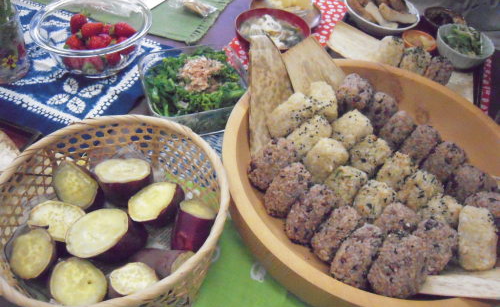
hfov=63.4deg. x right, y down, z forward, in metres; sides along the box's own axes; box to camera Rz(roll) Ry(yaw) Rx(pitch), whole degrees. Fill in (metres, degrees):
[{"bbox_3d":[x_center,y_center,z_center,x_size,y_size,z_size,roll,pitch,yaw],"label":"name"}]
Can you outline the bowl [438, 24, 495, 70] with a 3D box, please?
[{"bbox_3d":[0.377,-0.180,0.729,0.102,0.057,0.102,3,50,-3],"label":"bowl"}]

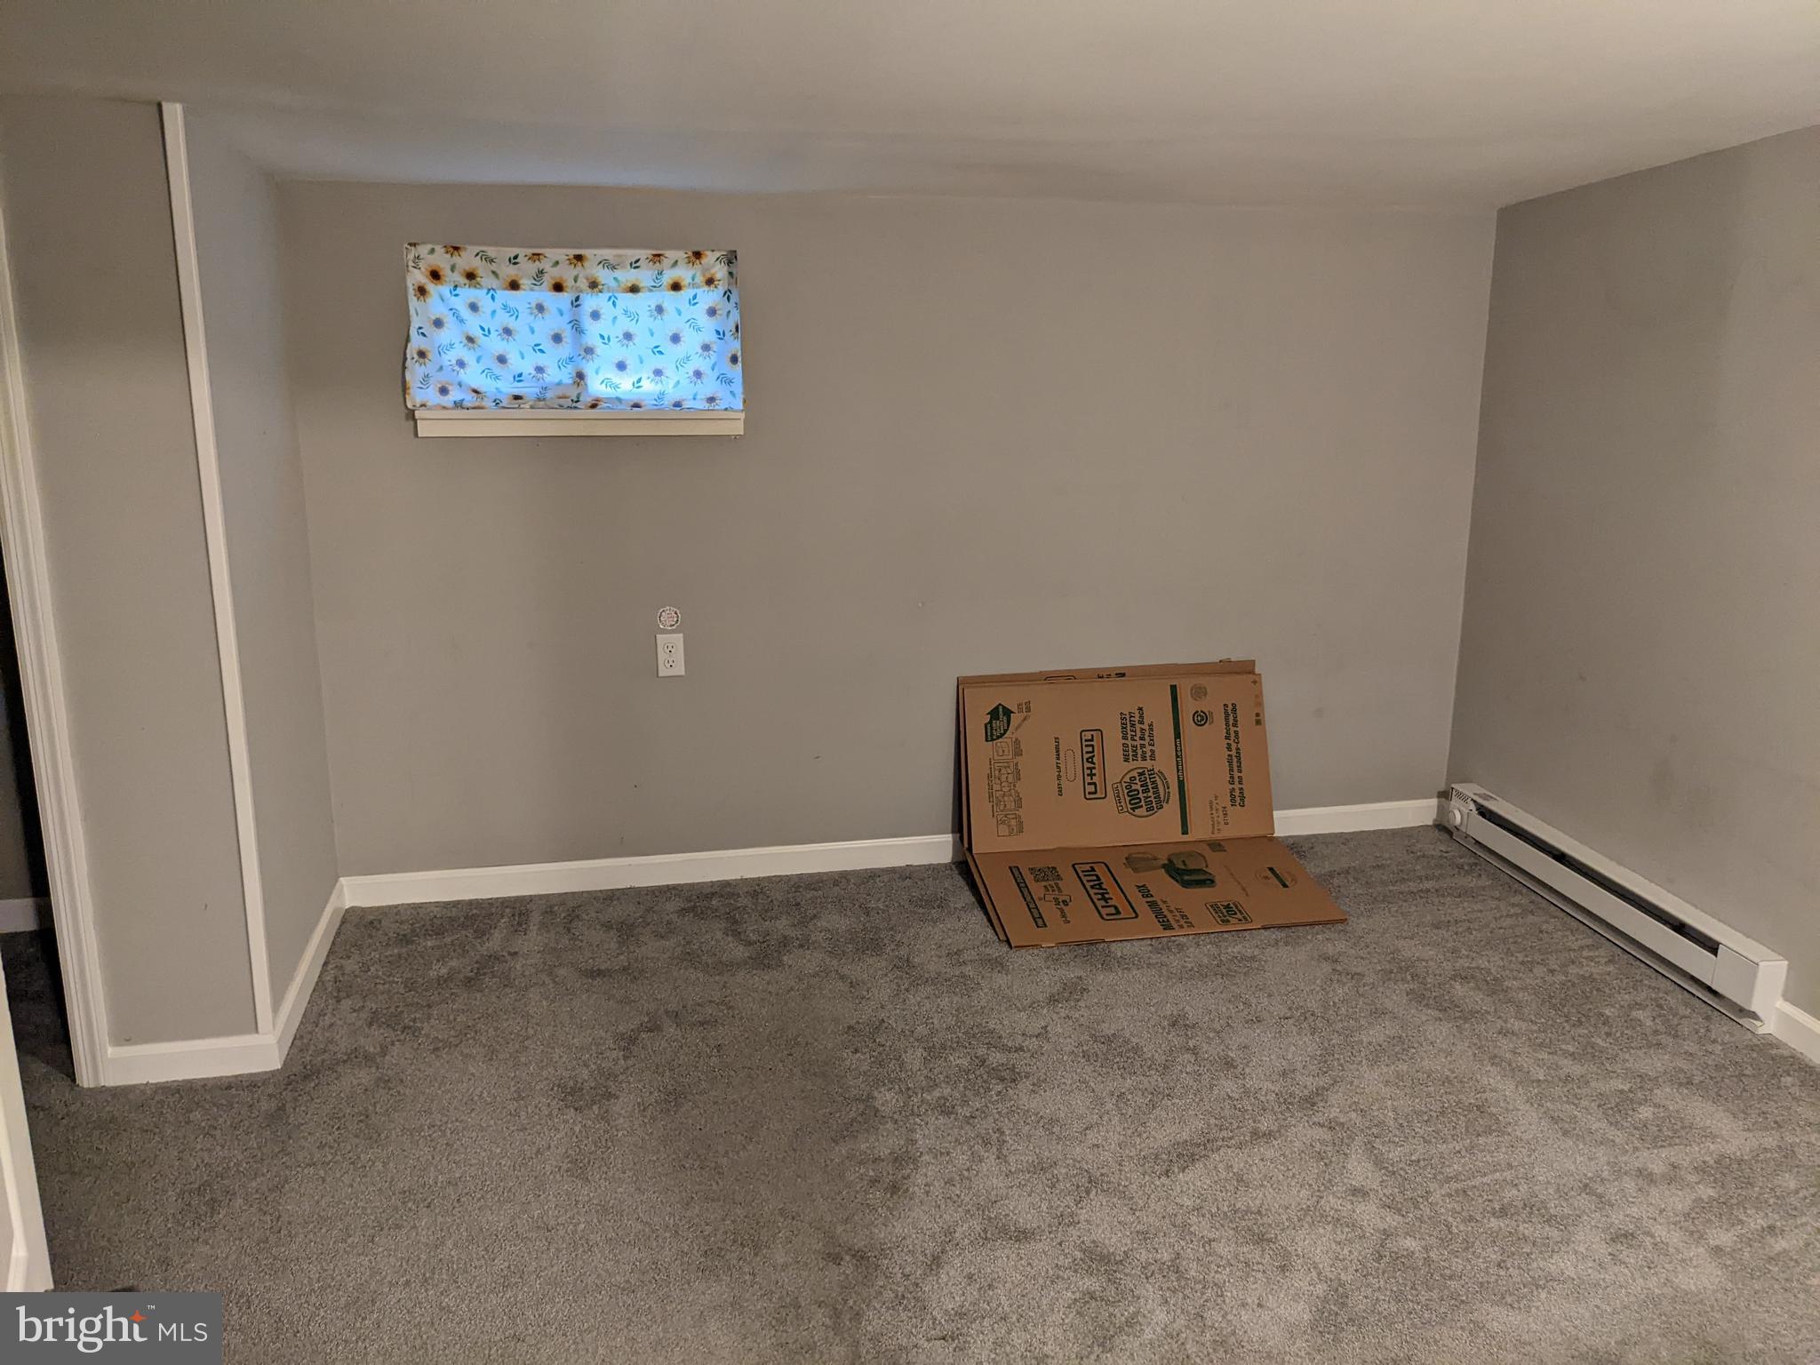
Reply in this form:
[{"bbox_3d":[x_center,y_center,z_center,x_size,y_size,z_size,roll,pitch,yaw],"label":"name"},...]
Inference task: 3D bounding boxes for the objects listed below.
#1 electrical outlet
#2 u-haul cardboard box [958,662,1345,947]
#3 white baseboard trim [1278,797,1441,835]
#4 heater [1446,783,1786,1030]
[{"bbox_3d":[-0.633,-0.073,3.764,0.070,0.114,0.008,-3,13,-13],"label":"electrical outlet"},{"bbox_3d":[0.610,0.292,3.769,0.891,0.550,0.661,-2,13,-9],"label":"u-haul cardboard box"},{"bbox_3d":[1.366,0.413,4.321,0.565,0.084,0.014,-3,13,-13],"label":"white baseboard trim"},{"bbox_3d":[1.730,0.524,3.611,0.065,0.162,1.292,-1,13,-7],"label":"heater"}]

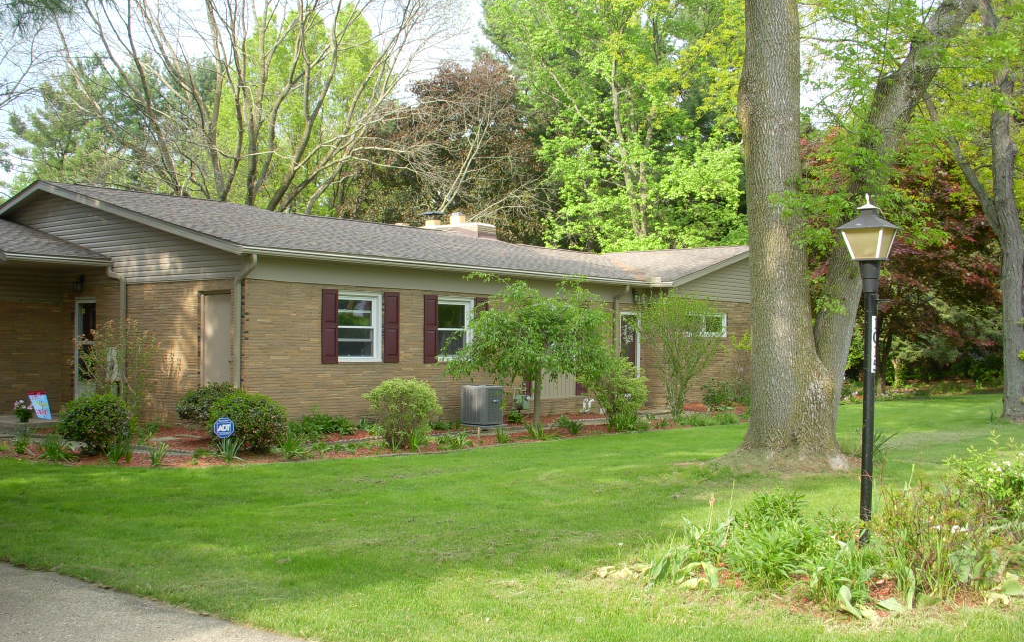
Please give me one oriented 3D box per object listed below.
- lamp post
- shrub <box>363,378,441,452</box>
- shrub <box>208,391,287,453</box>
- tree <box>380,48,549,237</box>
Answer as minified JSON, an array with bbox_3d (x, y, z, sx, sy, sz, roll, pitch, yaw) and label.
[{"bbox_3d":[2.460,0.354,7.800,0.360,2.460,0.360,-1,-2,41],"label":"lamp post"},{"bbox_3d":[-1.553,1.307,15.800,1.060,0.990,1.040,0,-1,0],"label":"shrub"},{"bbox_3d":[-3.553,1.357,15.100,1.040,0.830,1.020,0,-1,0],"label":"shrub"},{"bbox_3d":[-1.942,-4.100,45.000,8.200,13.200,8.200,0,-1,0],"label":"tree"}]

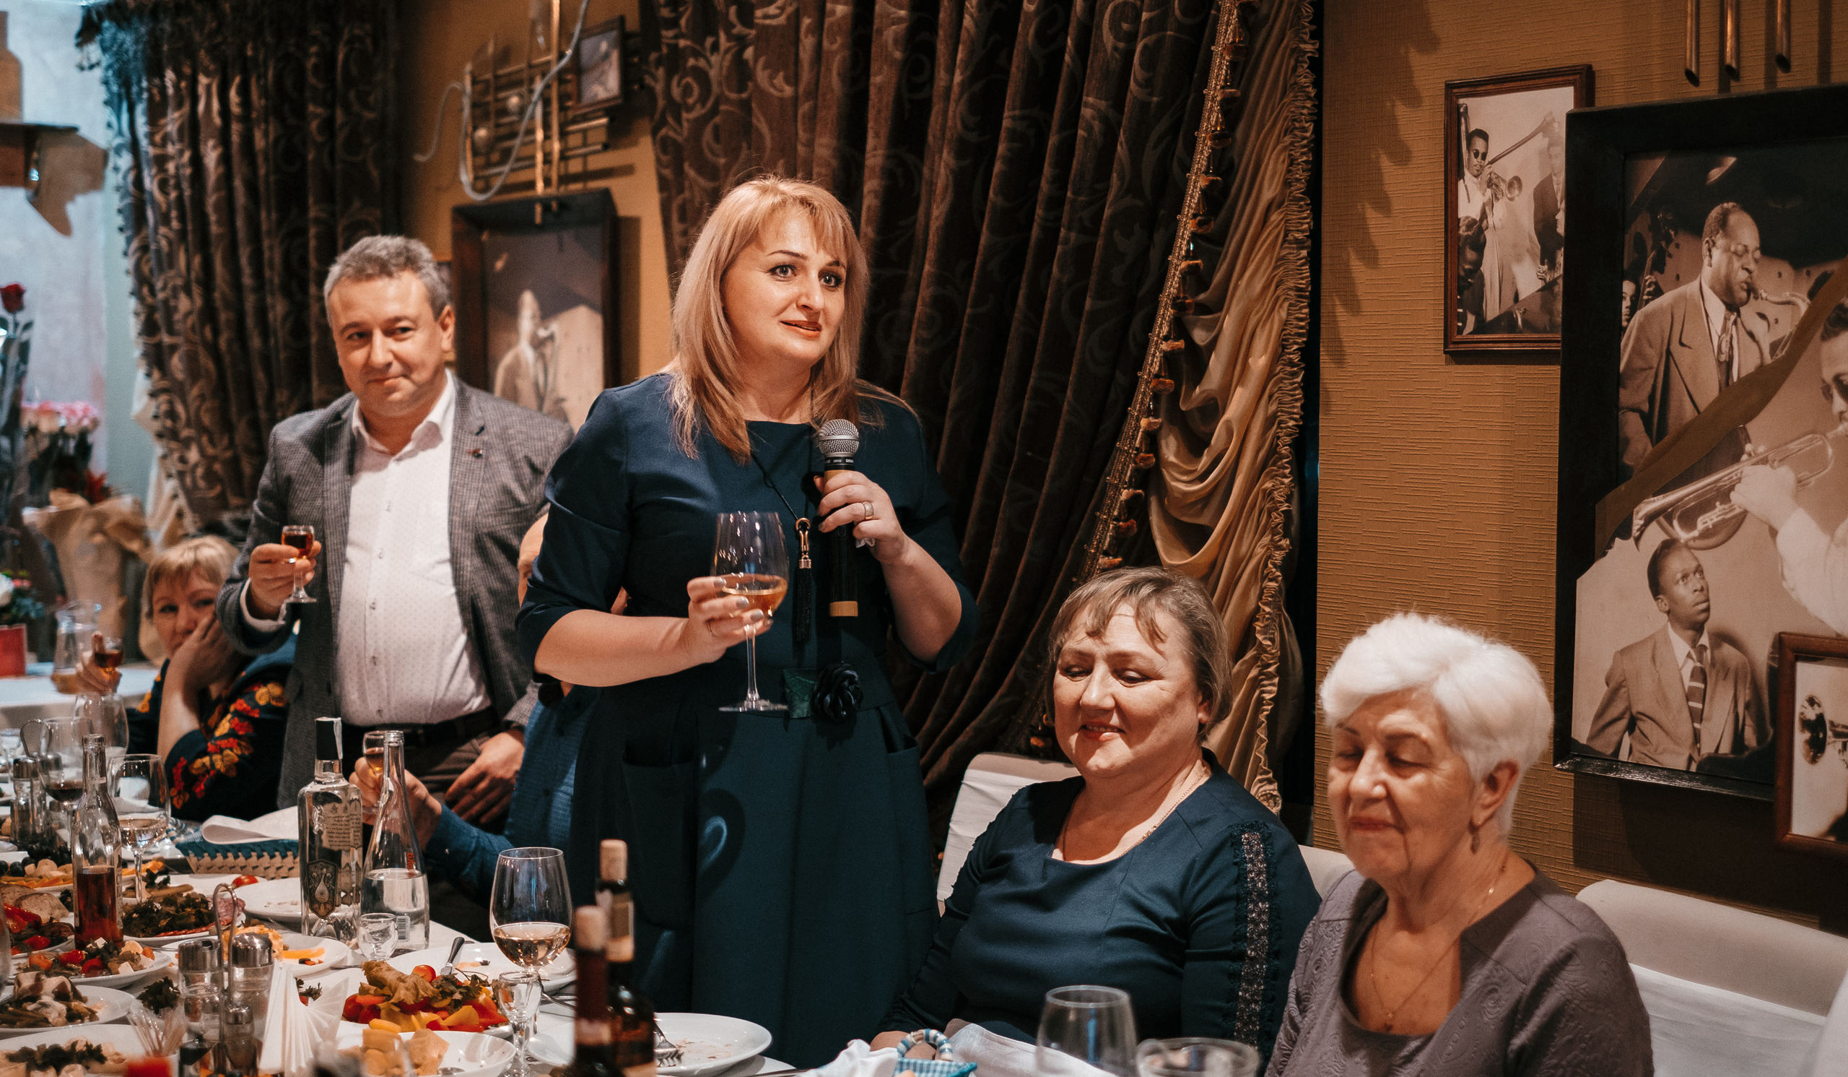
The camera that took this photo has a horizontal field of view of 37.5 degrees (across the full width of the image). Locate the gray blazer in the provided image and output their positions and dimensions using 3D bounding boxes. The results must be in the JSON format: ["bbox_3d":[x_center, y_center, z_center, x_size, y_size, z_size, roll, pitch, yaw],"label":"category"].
[{"bbox_3d":[-0.793,0.119,4.128,0.530,0.730,0.360,1,4,11],"label":"gray blazer"}]

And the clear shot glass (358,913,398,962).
[{"bbox_3d":[-0.636,0.491,3.171,0.046,0.108,0.046,0,4,0],"label":"clear shot glass"}]

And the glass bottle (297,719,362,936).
[{"bbox_3d":[-0.768,0.378,3.519,0.080,0.287,0.074,0,4,3],"label":"glass bottle"}]

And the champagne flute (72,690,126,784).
[{"bbox_3d":[-1.299,0.358,4.304,0.086,0.220,0.086,0,4,0],"label":"champagne flute"}]

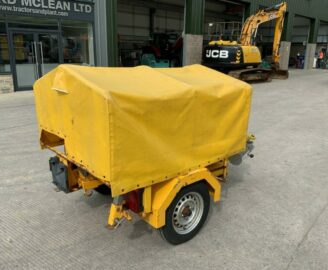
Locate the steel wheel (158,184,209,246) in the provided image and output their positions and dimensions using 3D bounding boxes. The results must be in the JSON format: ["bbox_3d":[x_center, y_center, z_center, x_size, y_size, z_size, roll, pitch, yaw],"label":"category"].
[{"bbox_3d":[0.163,0.629,2.522,0.580,0.580,0.155,-11,18,-39],"label":"steel wheel"}]

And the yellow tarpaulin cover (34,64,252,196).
[{"bbox_3d":[-0.195,-0.226,2.755,1.450,0.809,1.305,-11,18,-39],"label":"yellow tarpaulin cover"}]

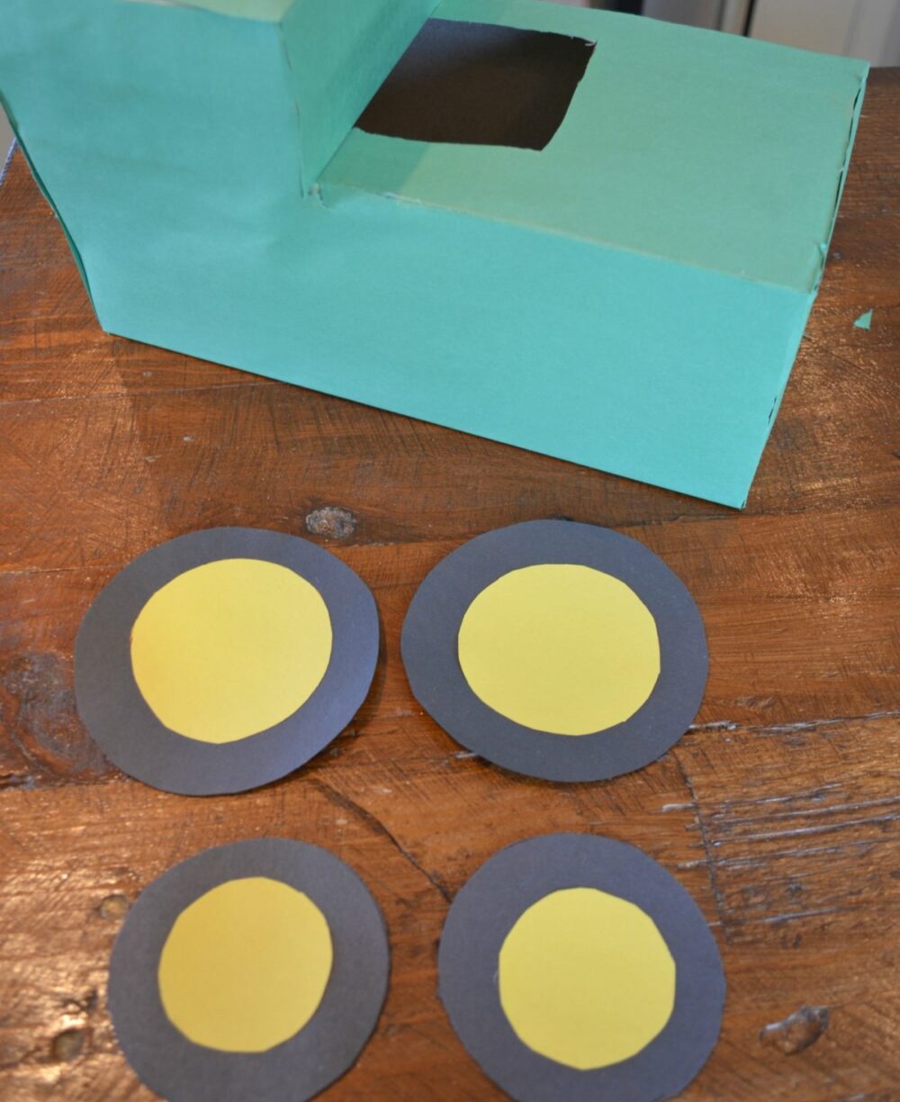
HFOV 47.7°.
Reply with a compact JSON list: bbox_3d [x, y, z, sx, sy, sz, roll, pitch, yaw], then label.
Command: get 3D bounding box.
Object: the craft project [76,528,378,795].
[{"bbox_3d":[-0.102,0.043,0.465,0.139,0.006,0.140,-2,55,0],"label":"craft project"}]

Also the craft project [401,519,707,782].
[{"bbox_3d":[0.047,0.038,0.463,0.139,0.006,0.139,-2,55,0],"label":"craft project"}]

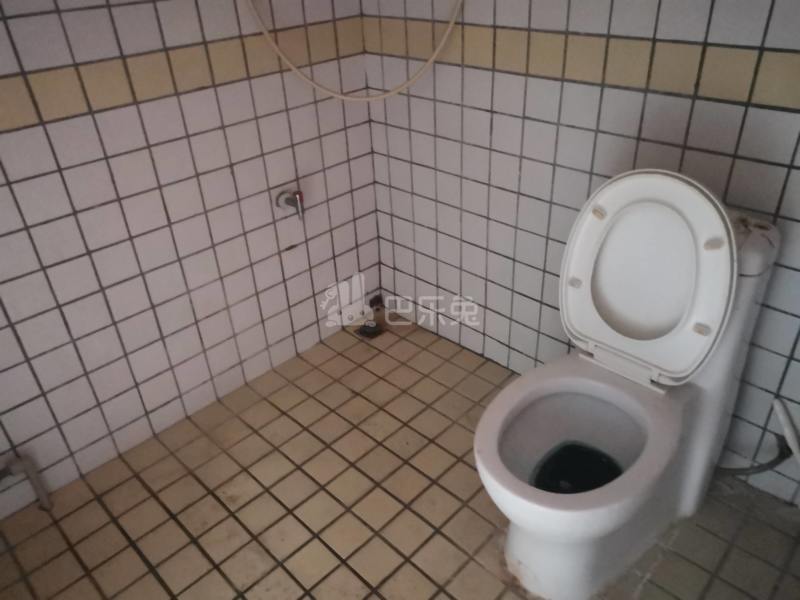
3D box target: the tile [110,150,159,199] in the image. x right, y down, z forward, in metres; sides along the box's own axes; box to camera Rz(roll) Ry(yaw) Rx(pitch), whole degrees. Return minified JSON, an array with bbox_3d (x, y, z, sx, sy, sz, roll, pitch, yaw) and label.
[{"bbox_3d":[-0.652,-0.309,1.527,0.010,0.100,0.100,26,42,38],"label":"tile"}]

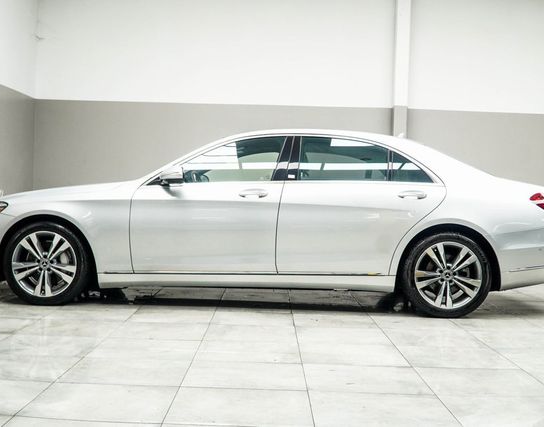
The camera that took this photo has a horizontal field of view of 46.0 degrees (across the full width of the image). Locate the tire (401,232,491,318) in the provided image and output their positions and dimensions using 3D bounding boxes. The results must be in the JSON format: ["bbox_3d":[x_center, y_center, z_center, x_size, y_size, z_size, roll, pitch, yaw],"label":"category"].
[{"bbox_3d":[1.374,0.475,5.105,0.695,0.690,0.250,2,2,1],"label":"tire"}]

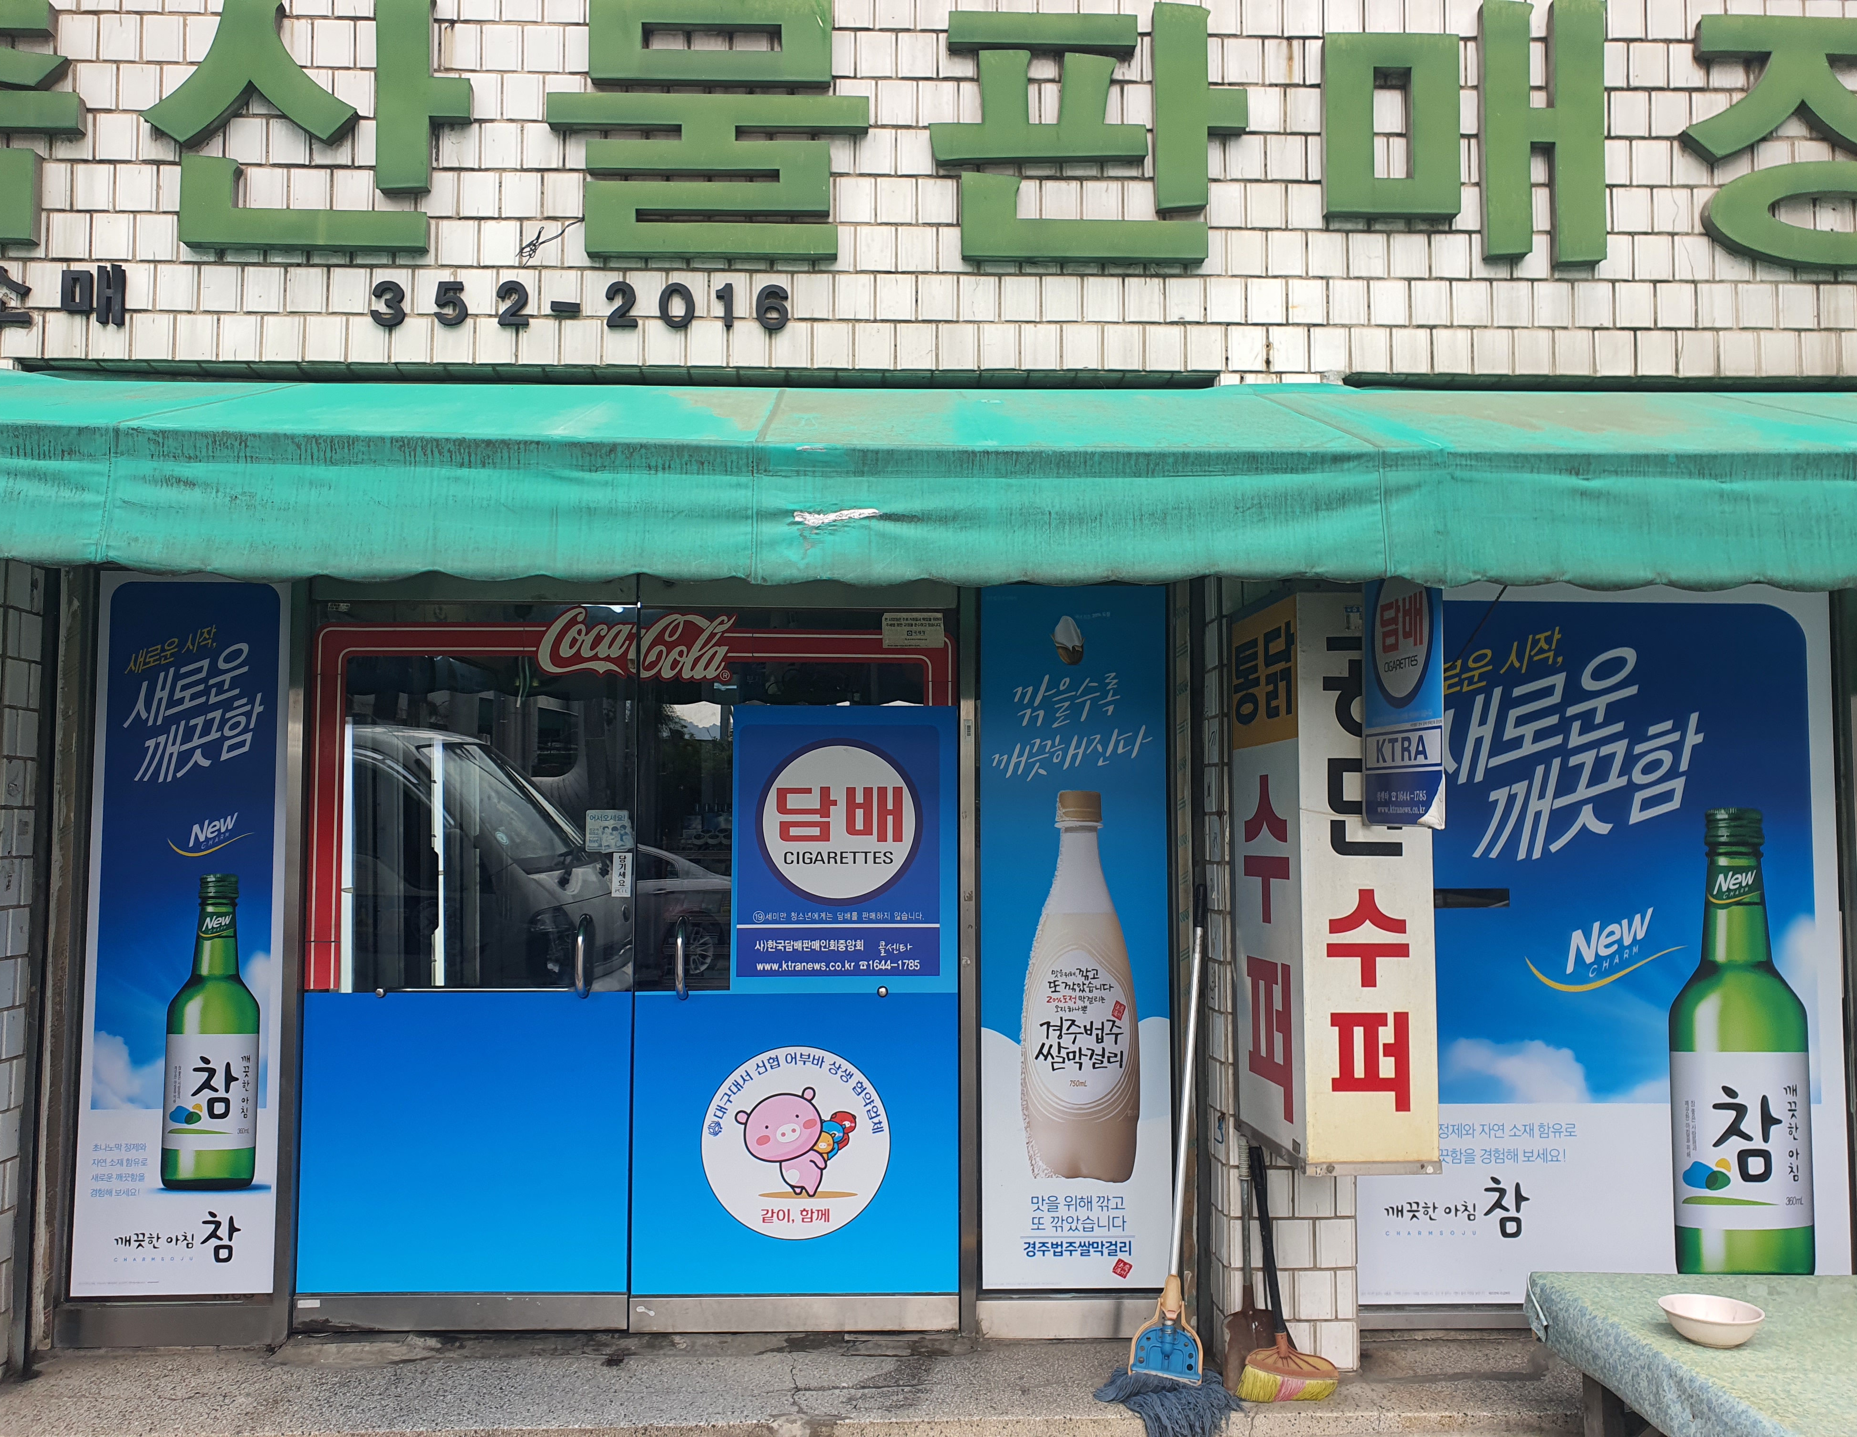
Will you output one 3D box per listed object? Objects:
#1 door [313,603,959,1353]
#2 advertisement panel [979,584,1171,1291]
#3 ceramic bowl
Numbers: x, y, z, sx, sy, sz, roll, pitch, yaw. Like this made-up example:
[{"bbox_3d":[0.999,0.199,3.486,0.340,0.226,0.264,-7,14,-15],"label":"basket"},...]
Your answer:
[{"bbox_3d":[-0.804,0.632,3.953,1.780,2.040,0.060,0,-3,-2],"label":"door"},{"bbox_3d":[0.402,0.580,3.980,0.519,1.950,0.030,0,-3,-2],"label":"advertisement panel"},{"bbox_3d":[1.196,0.928,2.199,0.143,0.049,0.143,0,-3,0],"label":"ceramic bowl"}]

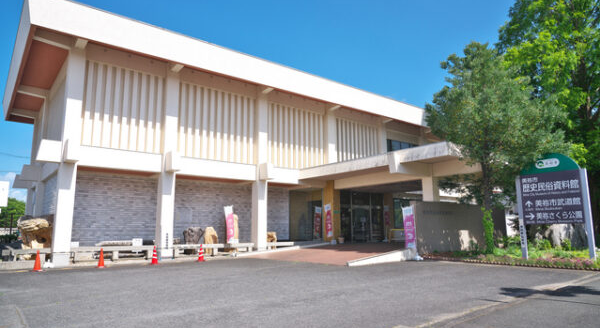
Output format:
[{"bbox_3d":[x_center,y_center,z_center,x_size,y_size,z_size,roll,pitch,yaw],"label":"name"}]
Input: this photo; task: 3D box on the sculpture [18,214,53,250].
[{"bbox_3d":[-10.032,2.641,15.200,1.250,1.450,0.900,7,-12,-38],"label":"sculpture"}]

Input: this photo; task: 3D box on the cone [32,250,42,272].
[{"bbox_3d":[-8.656,3.204,13.200,0.370,0.700,0.370,7,-12,-38],"label":"cone"}]

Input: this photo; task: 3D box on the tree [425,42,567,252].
[{"bbox_3d":[8.602,-0.594,17.600,5.800,9.000,5.500,7,-12,-38],"label":"tree"}]

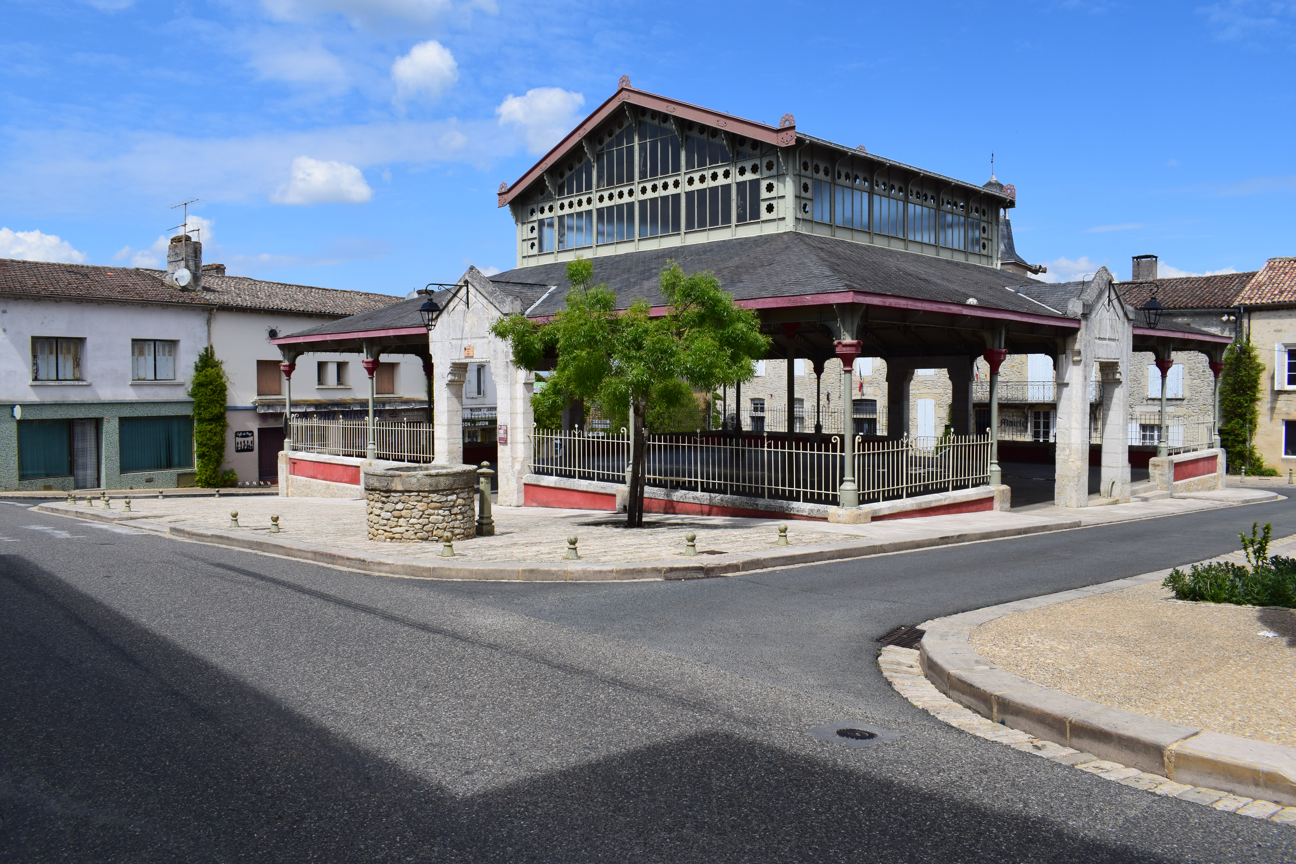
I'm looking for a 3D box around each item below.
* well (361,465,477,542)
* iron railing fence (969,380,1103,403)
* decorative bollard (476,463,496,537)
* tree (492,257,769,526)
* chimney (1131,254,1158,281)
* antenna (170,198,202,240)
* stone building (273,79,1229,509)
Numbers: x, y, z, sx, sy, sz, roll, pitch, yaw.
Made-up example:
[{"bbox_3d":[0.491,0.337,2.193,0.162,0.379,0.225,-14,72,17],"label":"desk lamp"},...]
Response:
[{"bbox_3d":[-3.179,1.006,13.595,1.590,0.914,1.590,0,3,0],"label":"well"},{"bbox_3d":[17.782,-1.844,44.800,6.200,1.000,0.600,0,3,3],"label":"iron railing fence"},{"bbox_3d":[-2.246,0.921,13.488,0.245,1.028,0.245,-2,3,-37],"label":"decorative bollard"},{"bbox_3d":[-0.272,-0.605,14.893,4.240,4.134,3.975,0,3,0],"label":"tree"},{"bbox_3d":[23.785,-7.851,46.500,1.000,1.280,0.750,3,4,45],"label":"chimney"},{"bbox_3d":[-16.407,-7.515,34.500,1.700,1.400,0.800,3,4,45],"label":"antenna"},{"bbox_3d":[3.319,-3.824,29.558,20.431,11.130,21.041,3,4,45],"label":"stone building"}]

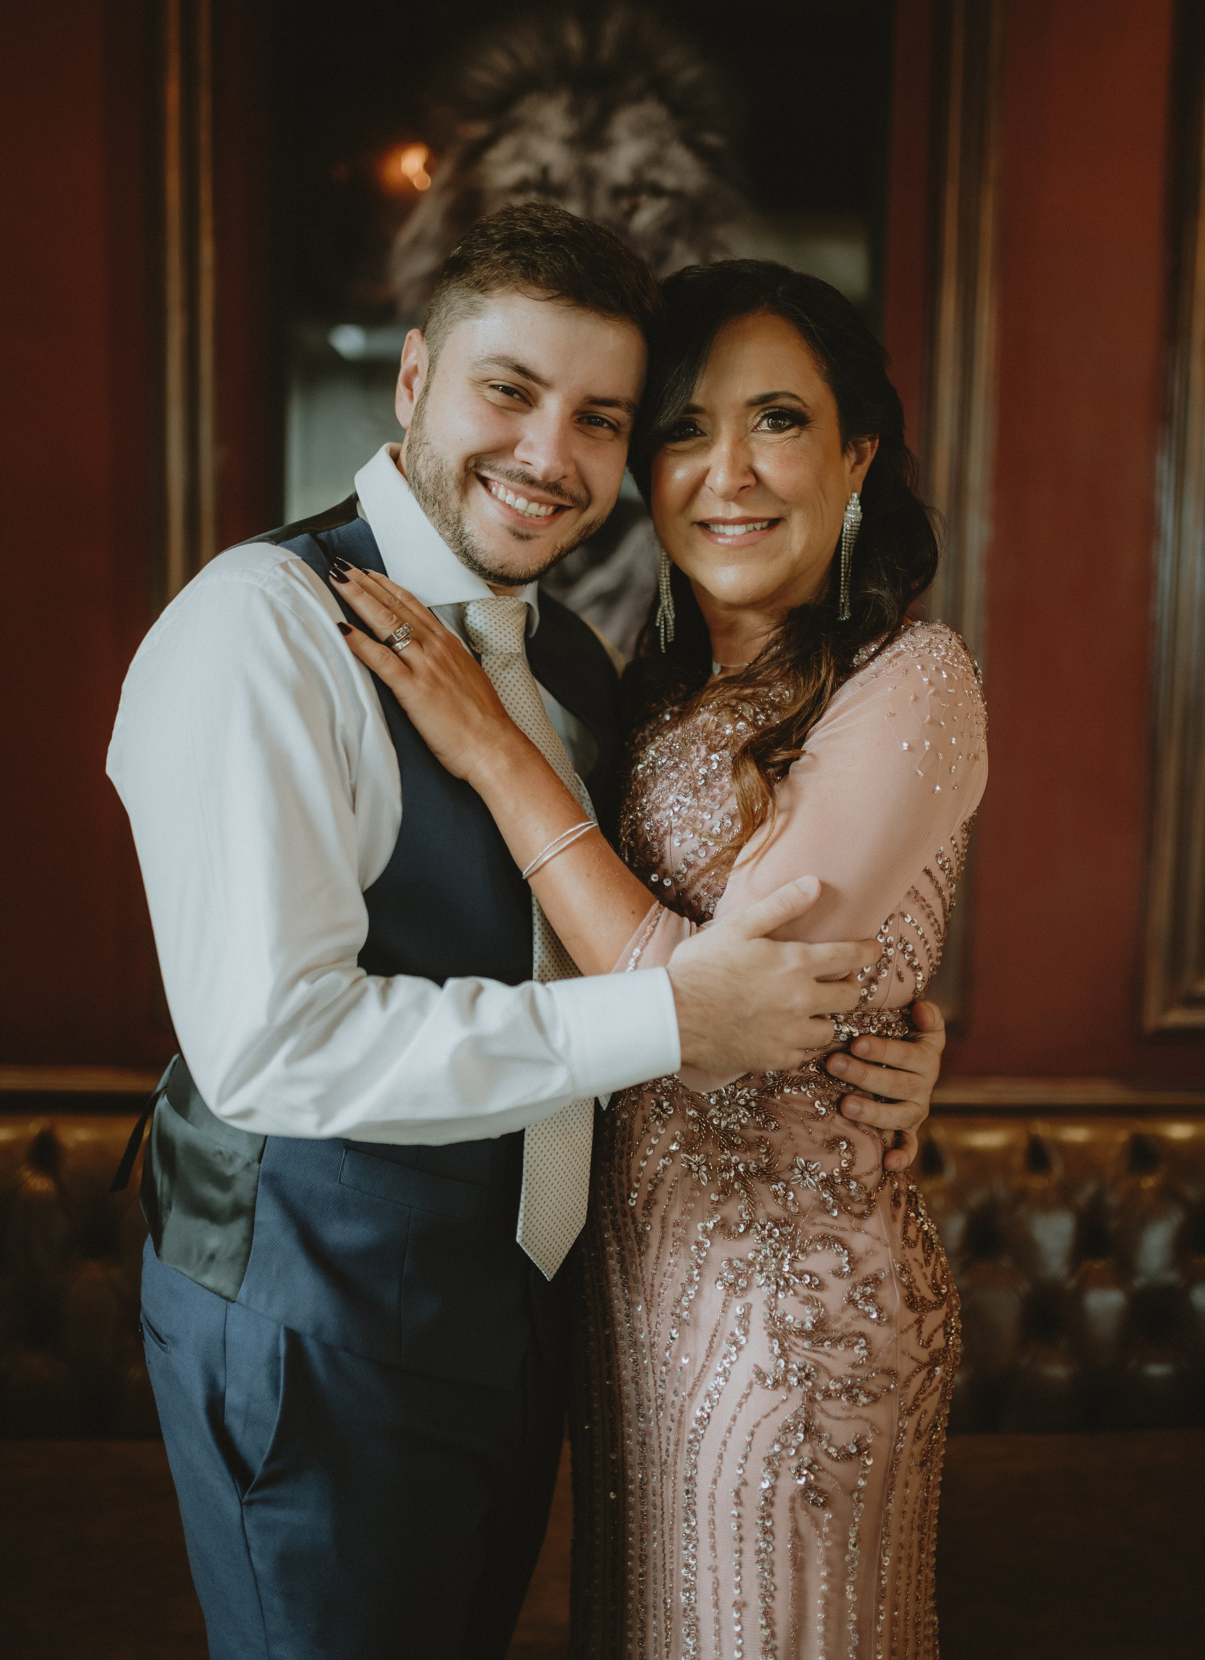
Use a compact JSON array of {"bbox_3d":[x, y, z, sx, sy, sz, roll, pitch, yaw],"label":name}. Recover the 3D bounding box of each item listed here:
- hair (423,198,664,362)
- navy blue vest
[{"bbox_3d":[-0.048,-0.368,1.235,0.168,0.150,0.200,16,4,-16],"label":"hair"},{"bbox_3d":[-0.152,0.076,1.280,0.280,0.620,0.380,9,5,40],"label":"navy blue vest"}]

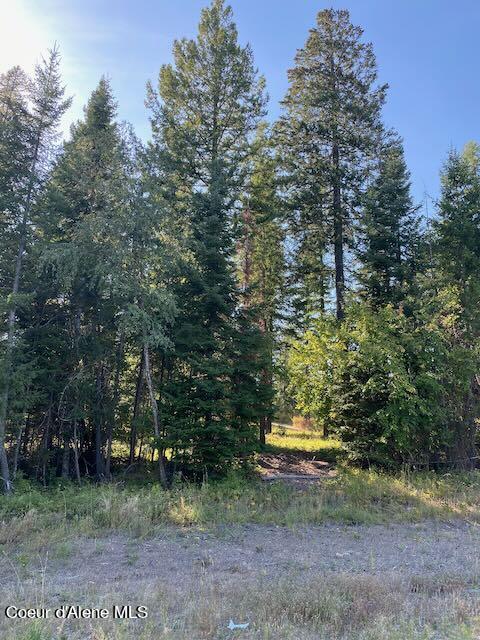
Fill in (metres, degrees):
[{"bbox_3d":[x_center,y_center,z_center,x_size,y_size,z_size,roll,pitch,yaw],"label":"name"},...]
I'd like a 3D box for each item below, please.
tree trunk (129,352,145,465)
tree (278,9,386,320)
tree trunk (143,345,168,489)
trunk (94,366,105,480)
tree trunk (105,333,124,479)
[{"bbox_3d":[-3.116,2.658,14.560,0.151,3.373,0.151,4,-11,1],"label":"tree trunk"},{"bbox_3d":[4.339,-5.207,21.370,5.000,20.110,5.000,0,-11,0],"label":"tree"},{"bbox_3d":[-1.949,2.190,11.086,0.150,3.325,0.150,-9,-11,-2],"label":"tree trunk"},{"bbox_3d":[-3.485,2.550,11.933,0.174,2.794,0.174,-3,-11,-1],"label":"trunk"},{"bbox_3d":[-3.098,2.110,12.018,0.138,3.646,0.138,3,-11,1],"label":"tree trunk"}]

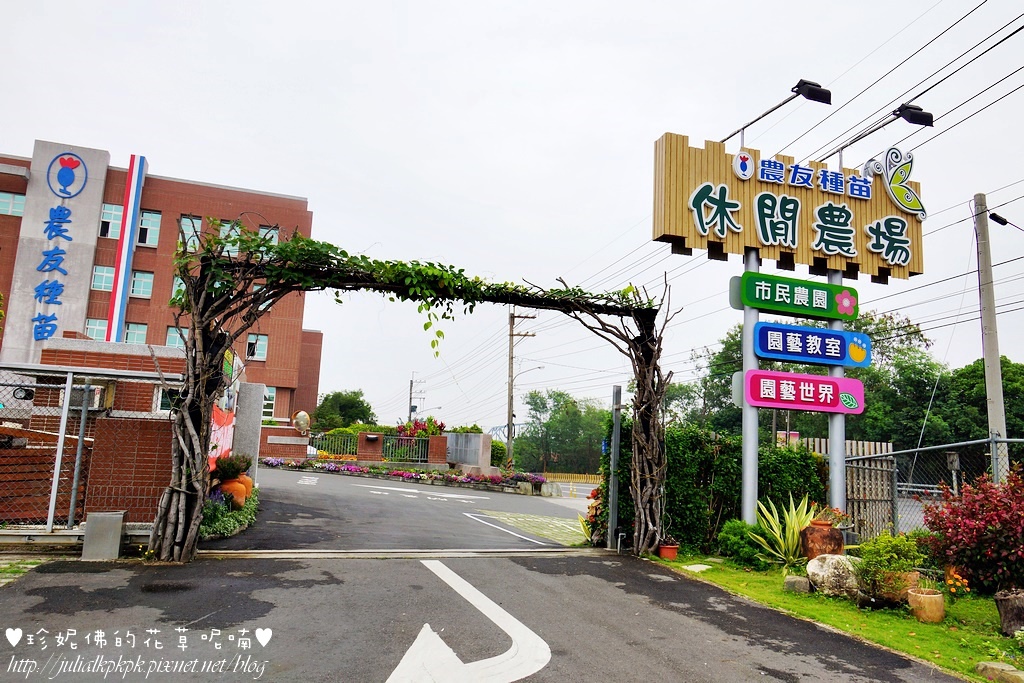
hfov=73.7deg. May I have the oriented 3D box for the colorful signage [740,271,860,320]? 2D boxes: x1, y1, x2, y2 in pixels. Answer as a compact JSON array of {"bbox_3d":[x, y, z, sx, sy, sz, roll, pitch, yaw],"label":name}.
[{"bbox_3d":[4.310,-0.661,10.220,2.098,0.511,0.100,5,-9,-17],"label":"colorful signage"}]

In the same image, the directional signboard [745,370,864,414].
[{"bbox_3d":[4.460,0.785,10.310,2.200,0.540,0.120,6,-9,-18],"label":"directional signboard"}]

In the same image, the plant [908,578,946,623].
[{"bbox_3d":[3.904,2.432,6.450,0.294,0.352,0.294,6,-9,-18],"label":"plant"}]

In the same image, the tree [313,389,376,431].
[{"bbox_3d":[-10.530,5.274,43.000,3.926,4.383,3.926,6,-9,-18],"label":"tree"}]

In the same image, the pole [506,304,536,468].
[{"bbox_3d":[0.653,2.813,41.039,1.800,10.043,0.400,6,-9,-18],"label":"pole"}]

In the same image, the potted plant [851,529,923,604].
[{"bbox_3d":[3.843,2.316,7.000,0.629,0.734,0.598,6,-9,-18],"label":"potted plant"}]

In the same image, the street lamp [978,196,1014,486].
[{"bbox_3d":[9.252,0.474,13.102,0.270,6.864,0.270,6,-9,-18],"label":"street lamp"}]

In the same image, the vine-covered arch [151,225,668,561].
[{"bbox_3d":[-0.853,0.833,8.910,6.432,3.750,0.680,6,-9,-20],"label":"vine-covered arch"}]

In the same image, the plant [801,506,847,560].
[{"bbox_3d":[4.404,2.715,9.650,0.590,0.690,0.573,6,-9,-18],"label":"plant"}]

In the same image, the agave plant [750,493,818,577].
[{"bbox_3d":[3.657,2.615,9.250,0.856,1.061,0.856,6,-9,-18],"label":"agave plant"}]

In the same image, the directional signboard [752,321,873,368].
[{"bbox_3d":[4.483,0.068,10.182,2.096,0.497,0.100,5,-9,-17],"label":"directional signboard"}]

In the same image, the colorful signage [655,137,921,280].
[{"bbox_3d":[4.378,-1.956,10.565,4.686,1.667,0.360,5,-9,-17],"label":"colorful signage"}]

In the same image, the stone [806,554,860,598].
[{"bbox_3d":[3.488,2.540,7.392,0.500,0.380,0.400,5,-9,-17],"label":"stone"}]

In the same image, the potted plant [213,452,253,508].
[{"bbox_3d":[-4.658,2.338,11.404,0.620,0.950,0.620,6,-9,-21],"label":"potted plant"}]

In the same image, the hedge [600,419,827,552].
[{"bbox_3d":[3.193,2.236,10.565,3.496,1.850,0.840,5,-9,-17],"label":"hedge"}]

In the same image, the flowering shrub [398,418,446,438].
[{"bbox_3d":[-3.707,3.852,28.000,2.037,1.546,1.600,6,-9,-18],"label":"flowering shrub"}]

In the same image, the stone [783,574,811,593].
[{"bbox_3d":[3.129,2.645,7.511,0.250,0.170,0.200,5,-9,-17],"label":"stone"}]

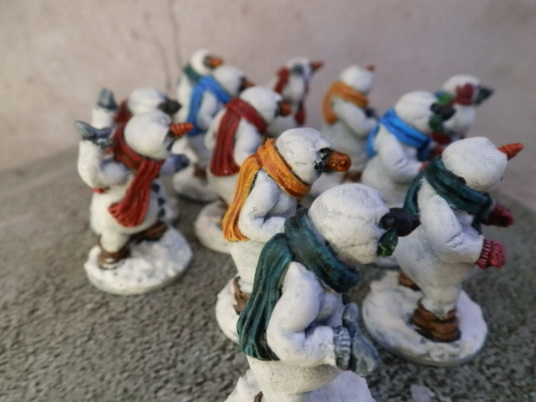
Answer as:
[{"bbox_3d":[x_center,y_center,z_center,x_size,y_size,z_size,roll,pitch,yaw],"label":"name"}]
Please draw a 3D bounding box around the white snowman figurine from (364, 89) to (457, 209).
[{"bbox_3d":[0.034,-0.008,0.122,0.030,0.045,0.028,2,25,2],"label":"white snowman figurine"}]

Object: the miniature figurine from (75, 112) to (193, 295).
[{"bbox_3d":[-0.034,-0.002,0.110,0.032,0.043,0.029,6,26,11],"label":"miniature figurine"}]

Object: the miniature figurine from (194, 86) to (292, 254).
[{"bbox_3d":[-0.007,-0.011,0.127,0.031,0.044,0.028,5,26,9],"label":"miniature figurine"}]

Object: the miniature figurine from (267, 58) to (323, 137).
[{"bbox_3d":[0.009,-0.044,0.201,0.030,0.042,0.028,1,25,0],"label":"miniature figurine"}]

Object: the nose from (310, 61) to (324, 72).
[{"bbox_3d":[0.022,-0.060,0.194,0.006,0.003,0.003,-23,23,10],"label":"nose"}]

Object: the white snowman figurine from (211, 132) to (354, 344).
[{"bbox_3d":[0.003,0.005,0.095,0.030,0.044,0.028,7,26,12],"label":"white snowman figurine"}]

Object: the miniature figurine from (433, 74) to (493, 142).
[{"bbox_3d":[0.061,-0.023,0.156,0.030,0.044,0.028,3,25,4],"label":"miniature figurine"}]

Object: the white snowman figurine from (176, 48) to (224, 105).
[{"bbox_3d":[-0.037,-0.051,0.213,0.030,0.043,0.028,3,25,4],"label":"white snowman figurine"}]

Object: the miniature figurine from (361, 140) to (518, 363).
[{"bbox_3d":[0.036,0.008,0.091,0.029,0.043,0.028,-3,26,-8],"label":"miniature figurine"}]

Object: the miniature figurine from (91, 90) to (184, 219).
[{"bbox_3d":[-0.040,-0.012,0.130,0.032,0.043,0.029,3,25,5],"label":"miniature figurine"}]

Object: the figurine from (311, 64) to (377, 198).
[{"bbox_3d":[0.029,-0.029,0.166,0.030,0.045,0.028,-13,29,-27],"label":"figurine"}]

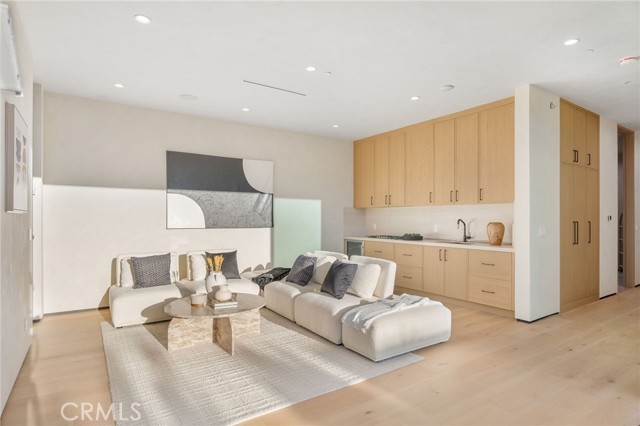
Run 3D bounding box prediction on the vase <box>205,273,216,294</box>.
[{"bbox_3d":[-1.181,0.818,3.853,0.210,0.280,0.210,1,-1,-34],"label":"vase"}]

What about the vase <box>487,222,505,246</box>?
[{"bbox_3d":[2.593,0.305,4.984,0.250,0.340,0.250,1,-1,-34],"label":"vase"}]

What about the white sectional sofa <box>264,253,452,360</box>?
[{"bbox_3d":[0.303,0.991,4.332,1.070,0.760,2.360,1,-1,-34],"label":"white sectional sofa"}]

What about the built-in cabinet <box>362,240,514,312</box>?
[{"bbox_3d":[1.948,0.923,5.762,0.620,0.800,2.860,1,-1,-36],"label":"built-in cabinet"}]

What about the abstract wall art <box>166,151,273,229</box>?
[{"bbox_3d":[-1.630,-0.348,5.788,1.840,1.230,0.045,1,-1,-34],"label":"abstract wall art"}]

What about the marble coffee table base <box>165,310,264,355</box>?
[{"bbox_3d":[-1.091,1.164,3.572,0.940,0.370,0.920,1,-1,-34],"label":"marble coffee table base"}]

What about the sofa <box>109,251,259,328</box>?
[{"bbox_3d":[-1.942,0.984,4.894,1.900,0.770,1.050,1,-1,-34],"label":"sofa"}]

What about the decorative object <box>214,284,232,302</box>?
[{"bbox_3d":[-0.990,0.820,3.463,0.162,0.158,0.162,1,-1,-34],"label":"decorative object"}]

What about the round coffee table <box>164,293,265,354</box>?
[{"bbox_3d":[-1.091,1.154,3.572,0.990,0.400,0.990,0,-1,0],"label":"round coffee table"}]

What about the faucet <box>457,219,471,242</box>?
[{"bbox_3d":[2.316,0.295,5.437,0.240,0.380,0.140,1,-1,-34],"label":"faucet"}]

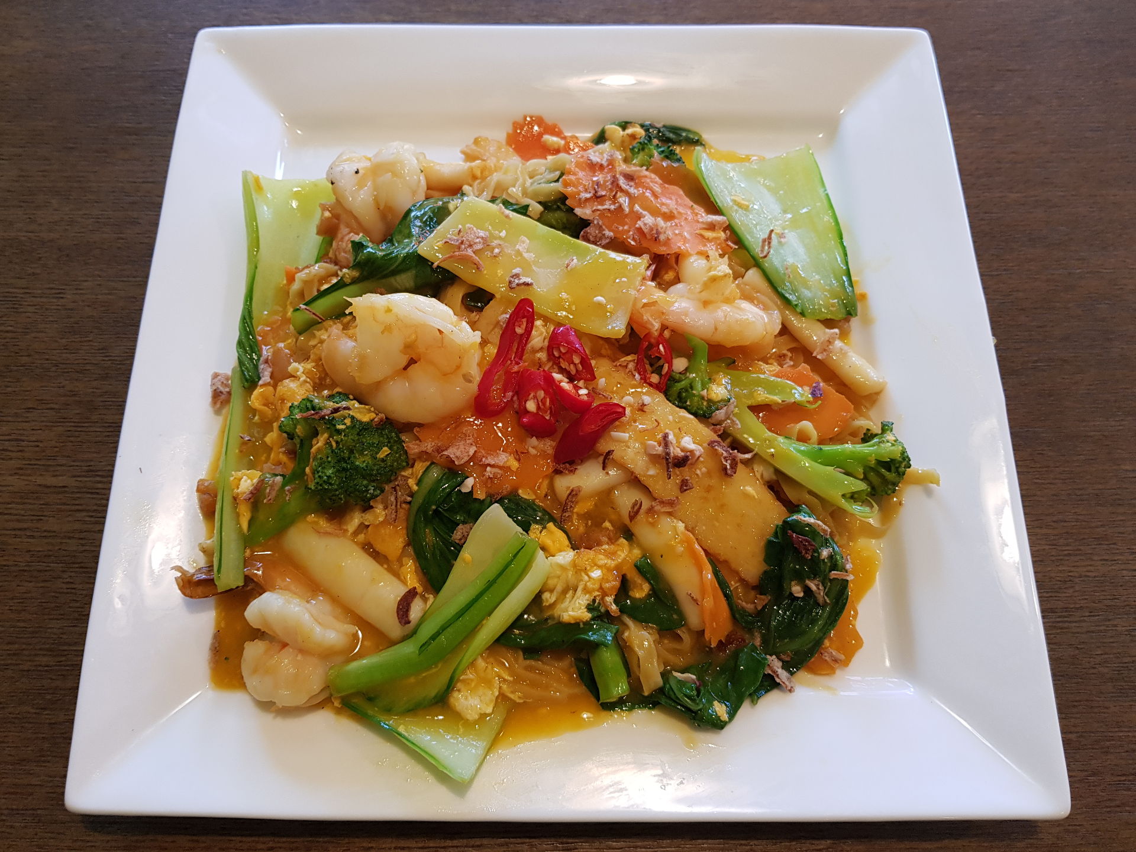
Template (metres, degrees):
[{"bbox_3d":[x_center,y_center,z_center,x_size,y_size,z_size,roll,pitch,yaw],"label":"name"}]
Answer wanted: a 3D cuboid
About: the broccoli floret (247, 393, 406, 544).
[{"bbox_3d":[-0.077,0.012,0.269,0.056,0.032,0.040,-40,75,-13],"label":"broccoli floret"}]

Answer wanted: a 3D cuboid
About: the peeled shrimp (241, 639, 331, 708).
[{"bbox_3d":[-0.086,0.075,0.260,0.028,0.019,0.022,14,71,5],"label":"peeled shrimp"}]

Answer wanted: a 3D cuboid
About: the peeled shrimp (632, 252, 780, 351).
[{"bbox_3d":[0.047,-0.043,0.284,0.049,0.024,0.035,9,71,3],"label":"peeled shrimp"}]

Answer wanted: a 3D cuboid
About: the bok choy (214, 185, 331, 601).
[{"bbox_3d":[-0.099,-0.022,0.287,0.033,0.020,0.152,-3,71,-1],"label":"bok choy"}]

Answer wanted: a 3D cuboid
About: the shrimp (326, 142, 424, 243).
[{"bbox_3d":[-0.069,-0.084,0.306,0.036,0.024,0.036,0,71,0],"label":"shrimp"}]

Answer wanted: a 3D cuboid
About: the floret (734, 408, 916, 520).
[{"bbox_3d":[0.079,0.010,0.271,0.059,0.024,0.033,9,71,3],"label":"floret"}]

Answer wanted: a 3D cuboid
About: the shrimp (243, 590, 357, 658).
[{"bbox_3d":[-0.082,0.061,0.262,0.036,0.018,0.017,23,72,8],"label":"shrimp"}]

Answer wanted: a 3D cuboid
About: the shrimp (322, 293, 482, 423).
[{"bbox_3d":[-0.054,-0.022,0.275,0.051,0.024,0.046,0,71,0],"label":"shrimp"}]

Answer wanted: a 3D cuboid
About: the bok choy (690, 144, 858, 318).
[{"bbox_3d":[0.070,-0.068,0.293,0.041,0.017,0.073,-8,71,-3],"label":"bok choy"}]

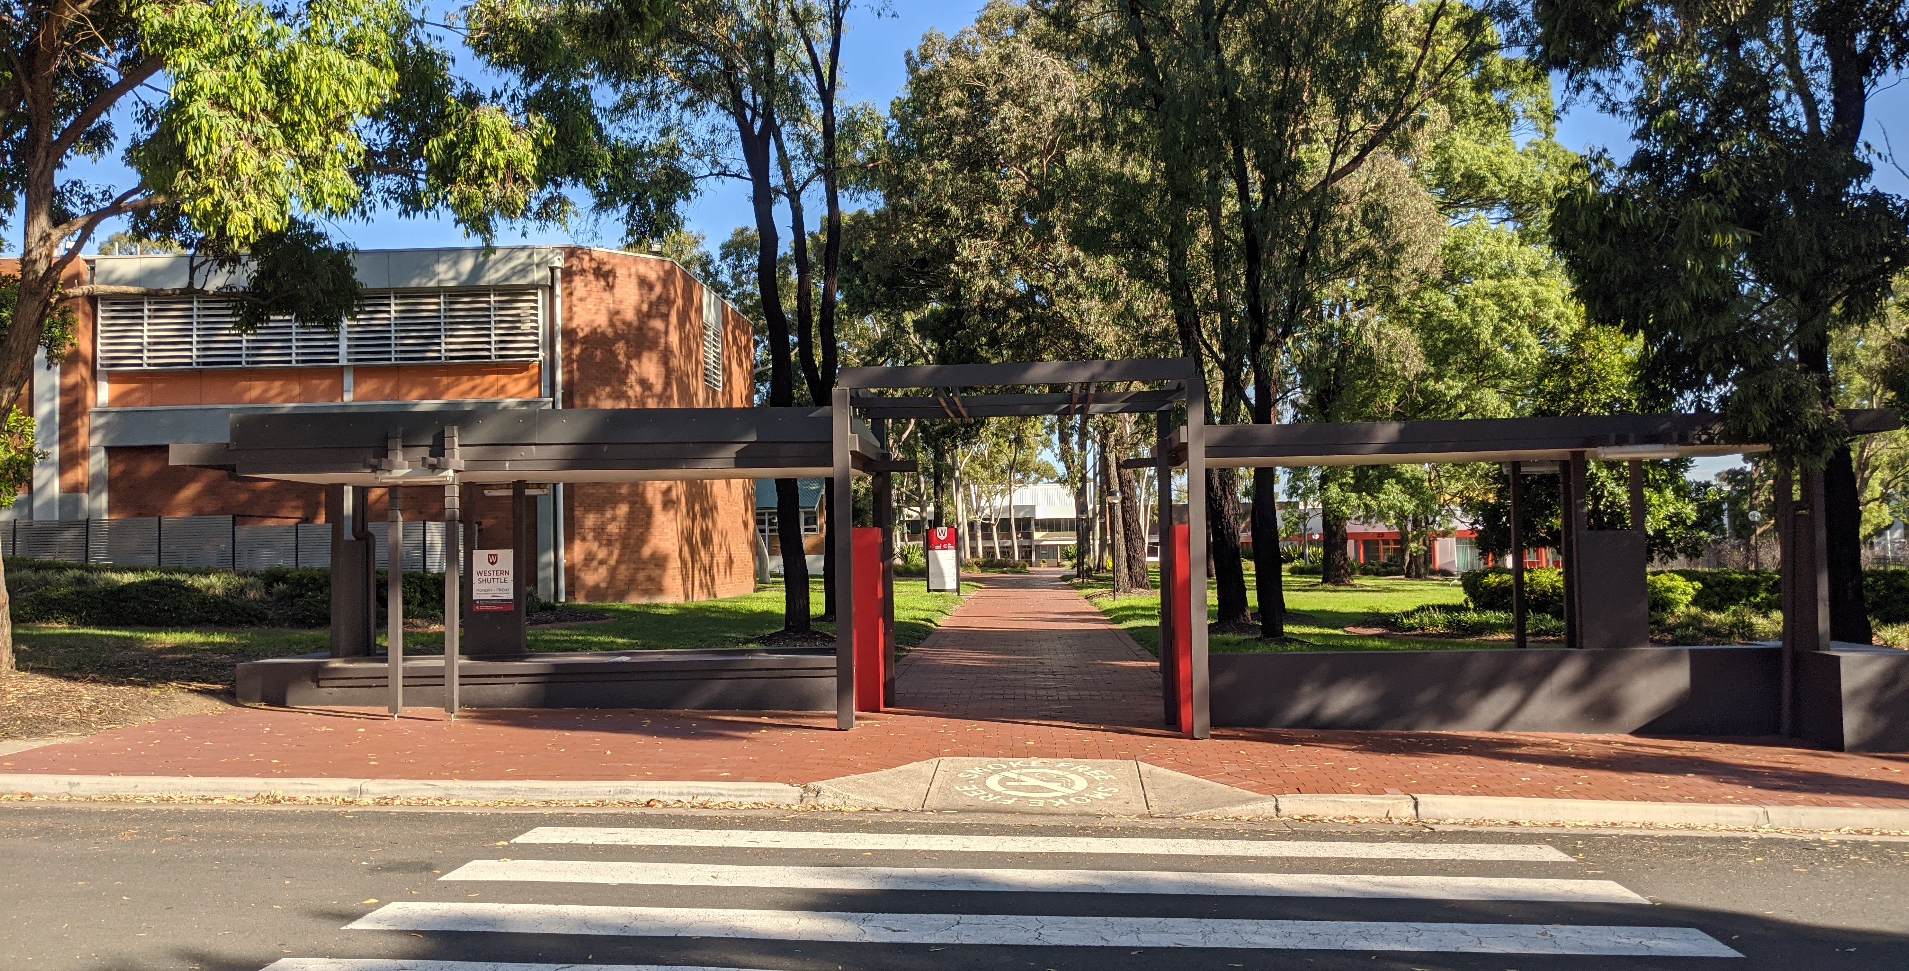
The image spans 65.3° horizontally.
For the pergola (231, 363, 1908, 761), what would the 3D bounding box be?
[{"bbox_3d":[0.433,0.680,14.265,15.347,3.317,2.575,-1,-2,5],"label":"pergola"}]

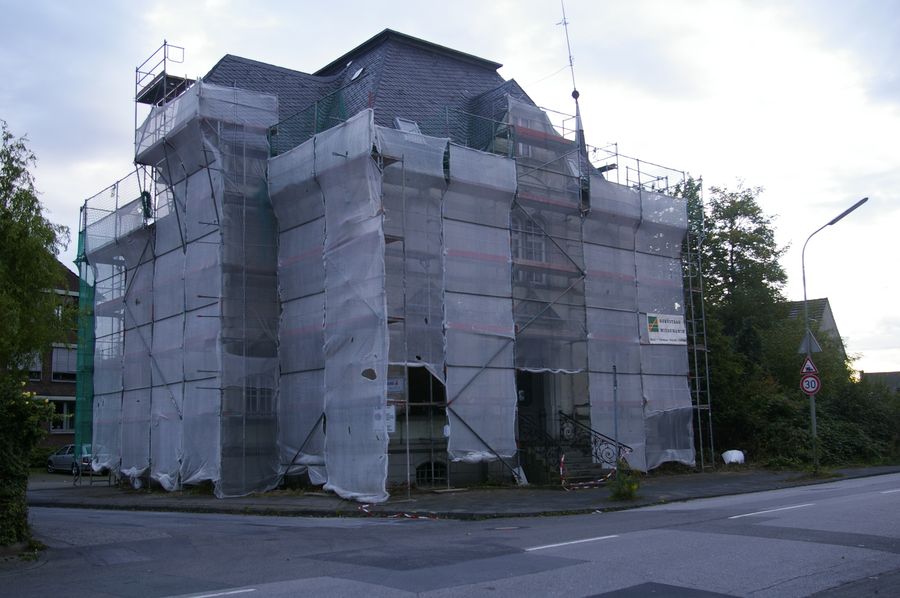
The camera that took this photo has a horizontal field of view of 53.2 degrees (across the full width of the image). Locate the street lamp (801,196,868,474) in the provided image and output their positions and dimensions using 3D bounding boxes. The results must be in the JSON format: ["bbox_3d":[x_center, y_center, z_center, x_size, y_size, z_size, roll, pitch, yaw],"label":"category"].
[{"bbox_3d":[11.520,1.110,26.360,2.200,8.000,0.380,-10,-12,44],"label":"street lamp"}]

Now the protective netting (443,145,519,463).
[{"bbox_3d":[0.948,0.114,24.611,2.500,8.450,0.420,6,-11,-39],"label":"protective netting"}]

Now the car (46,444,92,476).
[{"bbox_3d":[-18.600,8.050,45.200,4.250,1.430,1.760,-9,-12,42],"label":"car"}]

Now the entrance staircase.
[{"bbox_3d":[3.277,4.182,25.449,2.450,2.100,2.900,6,-11,-39],"label":"entrance staircase"}]

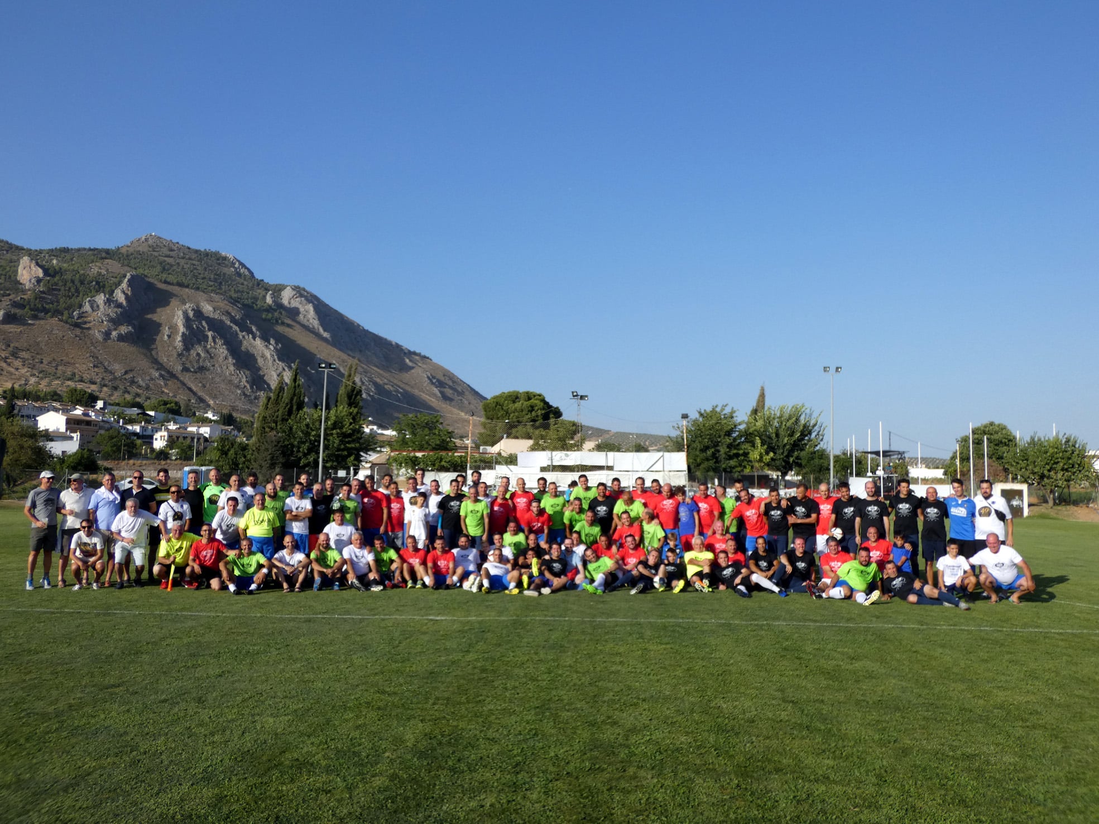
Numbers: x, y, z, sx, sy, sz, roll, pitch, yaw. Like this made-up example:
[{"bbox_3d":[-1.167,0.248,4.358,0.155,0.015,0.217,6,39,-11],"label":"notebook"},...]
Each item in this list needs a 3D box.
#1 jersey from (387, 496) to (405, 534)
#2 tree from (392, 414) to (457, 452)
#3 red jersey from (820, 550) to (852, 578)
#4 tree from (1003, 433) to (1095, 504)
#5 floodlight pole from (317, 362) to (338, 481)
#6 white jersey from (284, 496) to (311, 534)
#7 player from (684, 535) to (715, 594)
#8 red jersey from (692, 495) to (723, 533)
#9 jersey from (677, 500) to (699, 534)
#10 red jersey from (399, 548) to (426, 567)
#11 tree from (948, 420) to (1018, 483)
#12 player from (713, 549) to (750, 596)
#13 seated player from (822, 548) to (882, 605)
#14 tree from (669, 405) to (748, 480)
[{"bbox_3d":[-2.534,1.690,15.700,0.420,0.630,0.280,1,-4,-7],"label":"jersey"},{"bbox_3d":[-11.559,4.376,87.905,6.200,8.400,6.200,1,-5,0],"label":"tree"},{"bbox_3d":[4.501,2.403,14.900,0.520,0.500,0.340,0,-5,7],"label":"red jersey"},{"bbox_3d":[36.830,4.257,70.000,6.900,5.500,6.500,-2,-5,27],"label":"tree"},{"bbox_3d":[-14.969,1.400,63.000,1.200,9.500,0.500,3,-5,-22],"label":"floodlight pole"},{"bbox_3d":[-4.148,1.705,15.700,0.460,0.620,0.300,2,-4,-16],"label":"white jersey"},{"bbox_3d":[2.429,2.441,15.350,0.540,0.880,0.800,0,-4,7],"label":"player"},{"bbox_3d":[2.721,1.751,16.400,0.520,0.650,0.300,-1,-5,23],"label":"red jersey"},{"bbox_3d":[2.374,1.788,16.200,0.380,0.580,0.250,-1,-5,27],"label":"jersey"},{"bbox_3d":[-2.229,2.451,15.500,0.450,0.480,0.320,2,-4,-8],"label":"red jersey"},{"bbox_3d":[36.537,4.541,80.000,6.600,7.400,6.600,-1,-5,24],"label":"tree"},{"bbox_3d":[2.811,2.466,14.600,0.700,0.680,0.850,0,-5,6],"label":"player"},{"bbox_3d":[4.330,2.325,13.661,0.840,0.743,0.830,0,-5,5],"label":"seated player"},{"bbox_3d":[12.043,3.471,72.000,6.000,8.100,6.000,1,-4,0],"label":"tree"}]

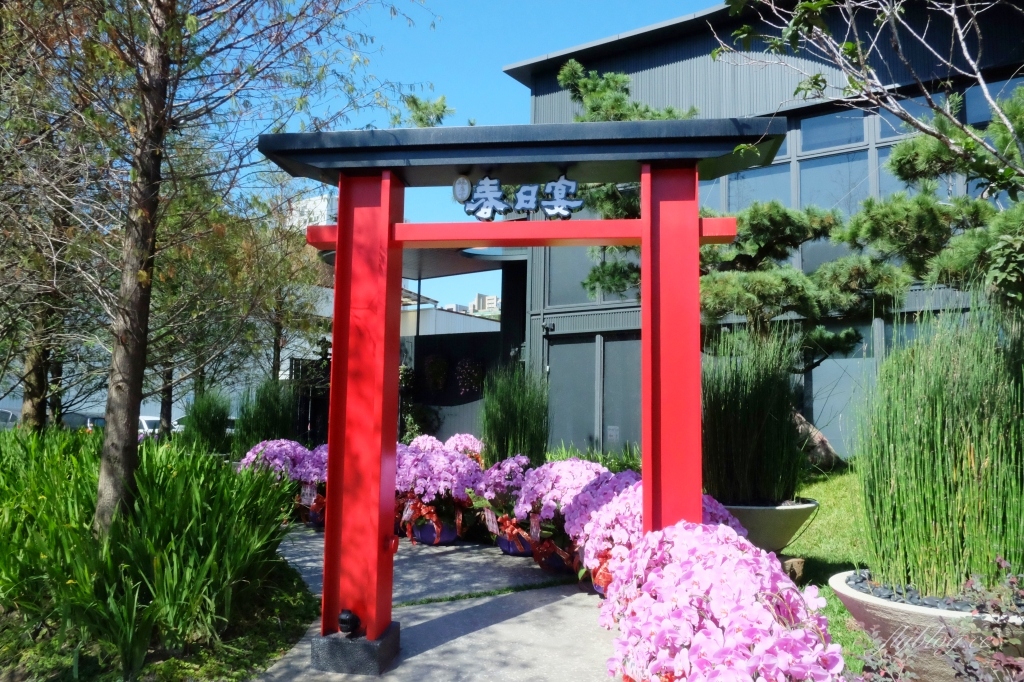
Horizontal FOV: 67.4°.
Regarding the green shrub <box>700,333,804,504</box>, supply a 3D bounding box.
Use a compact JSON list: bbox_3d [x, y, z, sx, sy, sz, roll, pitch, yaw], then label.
[{"bbox_3d":[2.193,0.711,7.000,0.930,1.570,0.930,1,-6,0],"label":"green shrub"}]

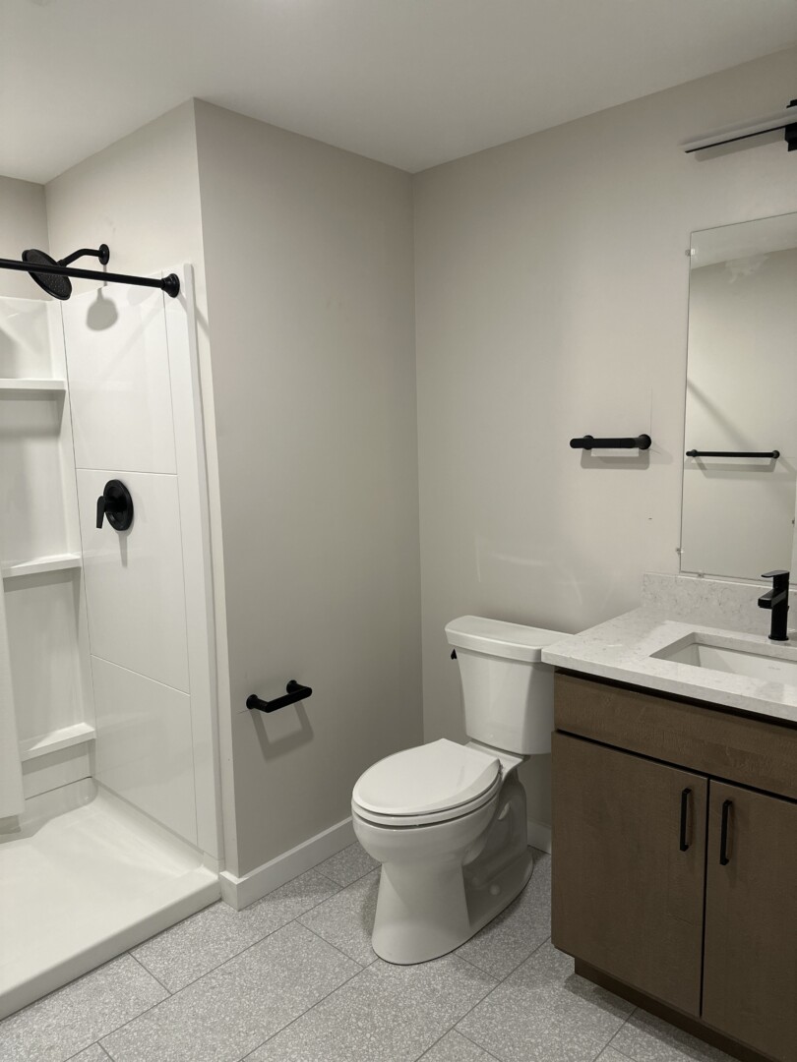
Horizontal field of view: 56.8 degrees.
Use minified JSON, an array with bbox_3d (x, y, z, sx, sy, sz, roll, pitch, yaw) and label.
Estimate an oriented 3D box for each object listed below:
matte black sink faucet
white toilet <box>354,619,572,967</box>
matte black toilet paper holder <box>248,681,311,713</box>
[{"bbox_3d":[0.917,0.190,1.794,0.045,0.168,0.138,6,11,43],"label":"matte black sink faucet"},{"bbox_3d":[0.174,0.750,2.242,0.466,0.783,0.765,6,11,43],"label":"white toilet"},{"bbox_3d":[-0.361,0.513,2.265,0.082,0.045,0.195,6,11,43],"label":"matte black toilet paper holder"}]

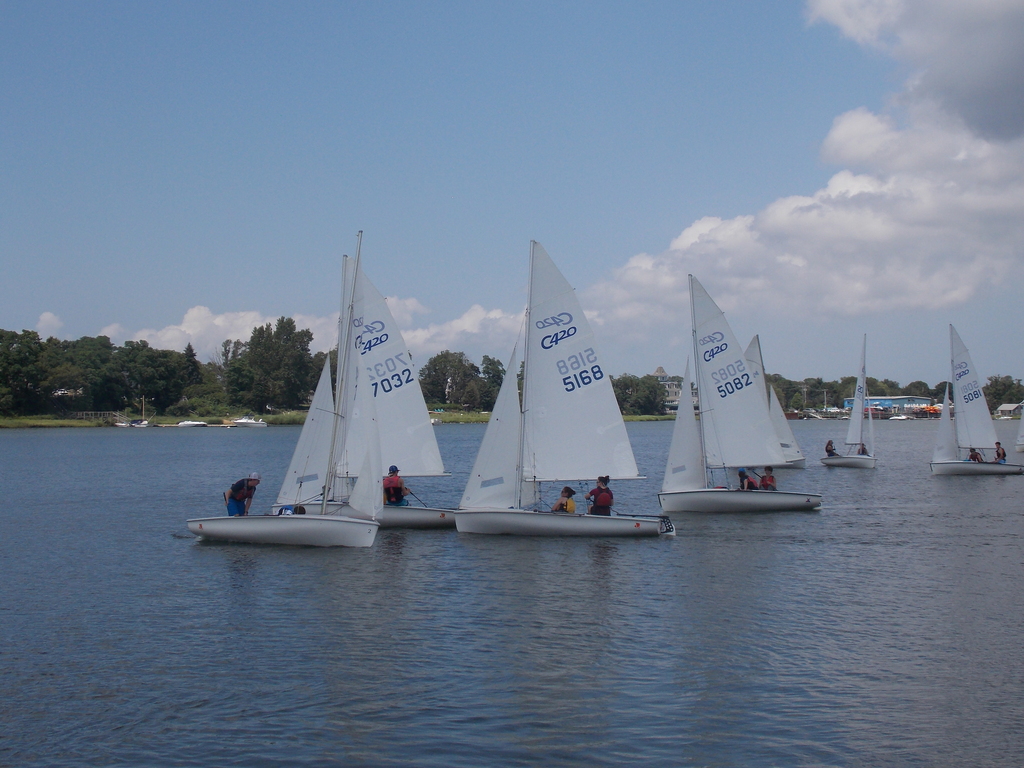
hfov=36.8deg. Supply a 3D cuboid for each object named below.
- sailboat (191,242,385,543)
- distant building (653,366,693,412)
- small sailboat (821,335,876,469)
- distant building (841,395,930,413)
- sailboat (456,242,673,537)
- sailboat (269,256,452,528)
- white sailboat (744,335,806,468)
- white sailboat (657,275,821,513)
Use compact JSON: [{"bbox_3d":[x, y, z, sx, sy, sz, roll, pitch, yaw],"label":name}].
[{"bbox_3d":[-4.397,0.070,29.654,4.300,6.100,1.700,-1,-1,33],"label":"sailboat"},{"bbox_3d":[56.335,2.283,530.150,15.000,16.800,14.000,0,-1,5],"label":"distant building"},{"bbox_3d":[14.964,0.733,68.353,1.650,6.050,4.300,1,-1,-32],"label":"small sailboat"},{"bbox_3d":[122.058,6.517,500.047,17.000,5.300,24.000,1,-1,-40],"label":"distant building"},{"bbox_3d":[1.055,0.107,31.553,4.400,6.050,1.650,0,-1,13],"label":"sailboat"},{"bbox_3d":[-3.122,0.191,33.753,4.350,6.050,1.650,0,-1,12],"label":"sailboat"},{"bbox_3d":[11.133,0.788,68.553,4.300,6.050,1.650,0,-1,-15],"label":"white sailboat"},{"bbox_3d":[5.764,0.254,38.853,4.300,6.050,1.700,0,-1,-20],"label":"white sailboat"}]

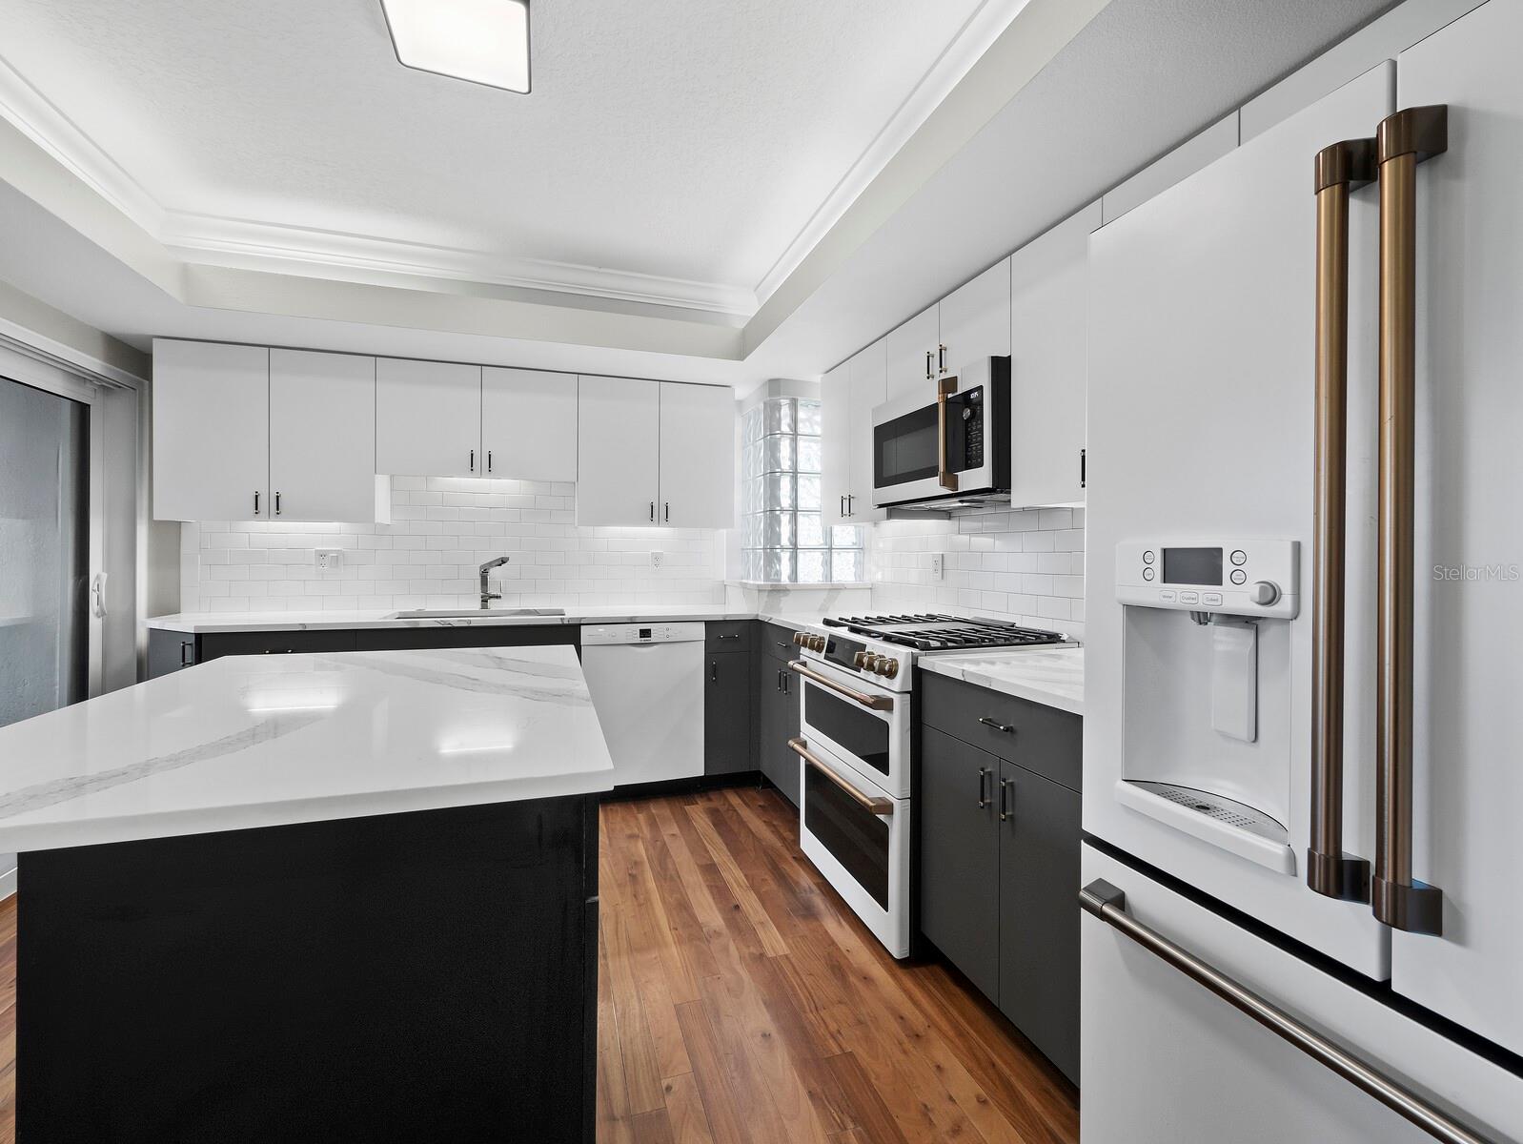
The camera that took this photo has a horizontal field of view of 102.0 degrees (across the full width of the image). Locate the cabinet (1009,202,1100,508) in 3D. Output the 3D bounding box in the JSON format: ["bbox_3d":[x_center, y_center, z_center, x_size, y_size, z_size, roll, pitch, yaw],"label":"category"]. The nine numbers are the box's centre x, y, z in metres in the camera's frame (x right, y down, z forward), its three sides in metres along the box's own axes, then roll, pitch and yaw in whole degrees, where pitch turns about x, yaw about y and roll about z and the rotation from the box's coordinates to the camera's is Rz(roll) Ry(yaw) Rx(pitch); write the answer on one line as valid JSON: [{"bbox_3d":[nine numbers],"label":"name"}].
[{"bbox_3d":[1.012,-0.610,1.875,0.330,0.815,0.343,0,1,-19],"label":"cabinet"}]

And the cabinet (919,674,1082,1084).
[{"bbox_3d":[0.868,0.704,1.586,0.630,0.847,0.657,0,1,-19],"label":"cabinet"}]

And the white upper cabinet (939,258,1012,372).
[{"bbox_3d":[0.893,-0.864,2.218,0.330,0.327,0.383,0,1,-19],"label":"white upper cabinet"}]

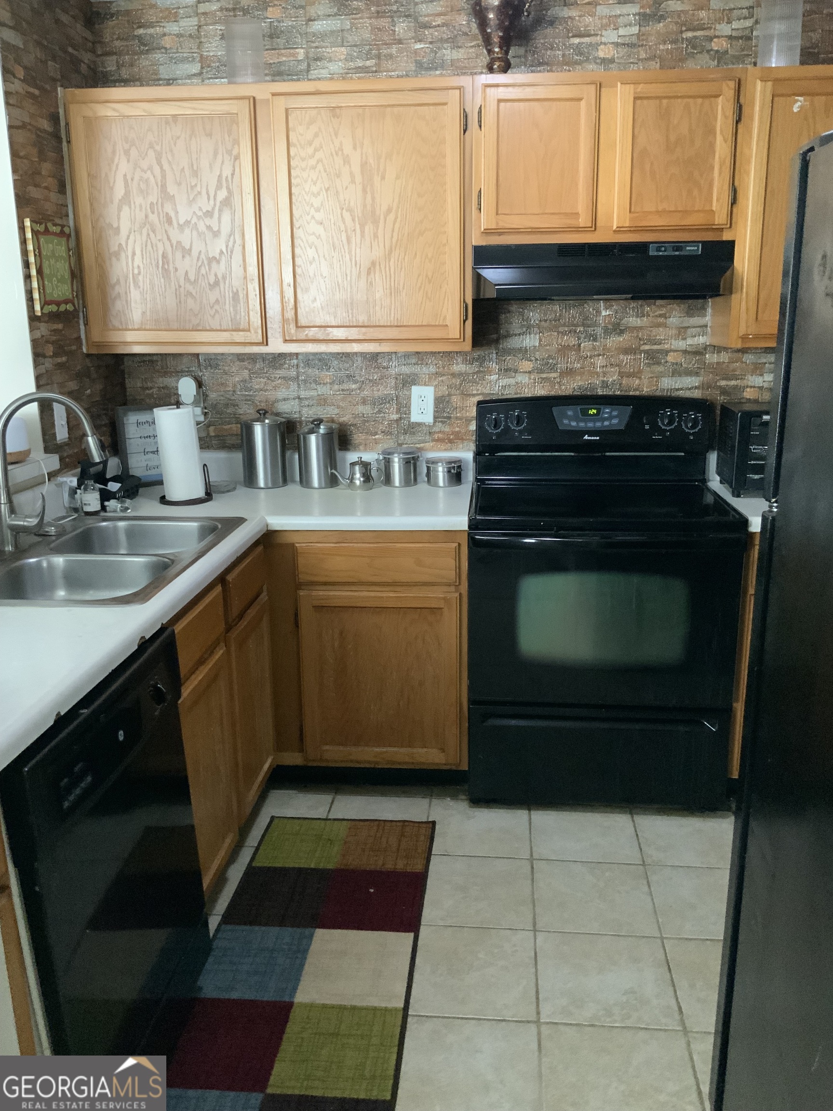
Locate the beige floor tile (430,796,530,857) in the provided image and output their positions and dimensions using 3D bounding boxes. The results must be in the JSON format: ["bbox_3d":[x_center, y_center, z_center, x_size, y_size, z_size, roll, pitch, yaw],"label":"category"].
[{"bbox_3d":[0.185,0.813,2.761,0.305,0.010,0.305,1,15,6],"label":"beige floor tile"}]

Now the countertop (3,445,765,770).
[{"bbox_3d":[-0.012,-0.024,2.222,2.270,0.139,2.135,1,15,6],"label":"countertop"}]

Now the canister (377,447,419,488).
[{"bbox_3d":[-0.056,-0.297,3.122,0.130,0.119,0.122,1,15,4],"label":"canister"}]

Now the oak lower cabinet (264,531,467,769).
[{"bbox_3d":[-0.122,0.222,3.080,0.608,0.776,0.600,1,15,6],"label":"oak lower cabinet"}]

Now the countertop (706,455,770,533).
[{"bbox_3d":[1.175,-0.193,2.807,0.480,0.140,0.635,1,15,4],"label":"countertop"}]

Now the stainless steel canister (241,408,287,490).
[{"bbox_3d":[-0.523,-0.370,3.197,0.150,0.260,0.150,1,15,6],"label":"stainless steel canister"}]

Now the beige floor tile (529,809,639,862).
[{"bbox_3d":[0.491,0.816,2.732,0.305,0.010,0.305,1,15,6],"label":"beige floor tile"}]

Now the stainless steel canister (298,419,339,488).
[{"bbox_3d":[-0.326,-0.345,3.110,0.134,0.222,0.134,1,15,4],"label":"stainless steel canister"}]

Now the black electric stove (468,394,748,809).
[{"bbox_3d":[0.550,0.127,2.931,0.757,1.190,0.660,1,15,4],"label":"black electric stove"}]

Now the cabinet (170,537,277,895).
[{"bbox_3d":[-0.769,0.384,2.501,0.605,0.776,0.765,1,15,6],"label":"cabinet"}]

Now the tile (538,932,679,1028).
[{"bbox_3d":[0.427,0.963,2.119,0.300,0.010,0.300,1,15,6],"label":"tile"}]

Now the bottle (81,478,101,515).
[{"bbox_3d":[-0.942,-0.170,2.702,0.052,0.103,0.050,-4,15,-15],"label":"bottle"}]

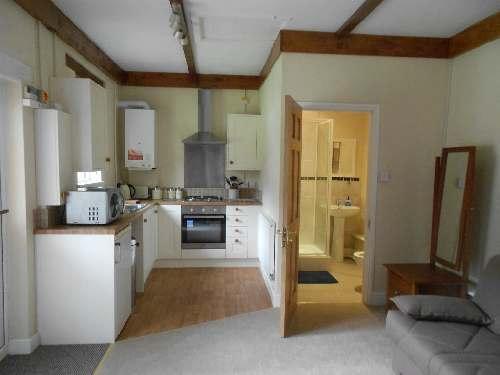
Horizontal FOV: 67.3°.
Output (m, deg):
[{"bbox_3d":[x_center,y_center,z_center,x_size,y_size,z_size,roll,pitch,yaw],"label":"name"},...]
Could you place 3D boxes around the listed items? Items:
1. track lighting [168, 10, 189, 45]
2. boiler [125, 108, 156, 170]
[{"bbox_3d":[-0.621,-1.377,3.280,0.120,0.120,0.680,0,4,-5],"label":"track lighting"},{"bbox_3d":[-1.501,-0.662,5.254,0.395,0.795,0.310,0,4,-5],"label":"boiler"}]

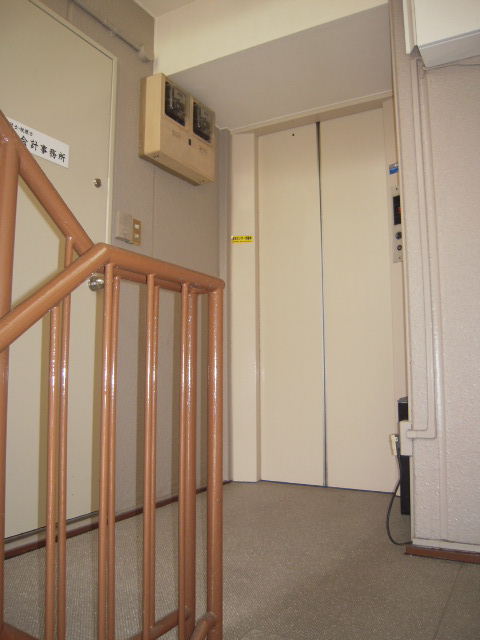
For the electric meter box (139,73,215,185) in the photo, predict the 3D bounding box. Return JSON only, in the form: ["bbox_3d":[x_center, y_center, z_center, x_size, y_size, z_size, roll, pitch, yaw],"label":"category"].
[{"bbox_3d":[-0.308,-0.966,2.683,0.130,0.400,0.455,-3,-6,31],"label":"electric meter box"}]

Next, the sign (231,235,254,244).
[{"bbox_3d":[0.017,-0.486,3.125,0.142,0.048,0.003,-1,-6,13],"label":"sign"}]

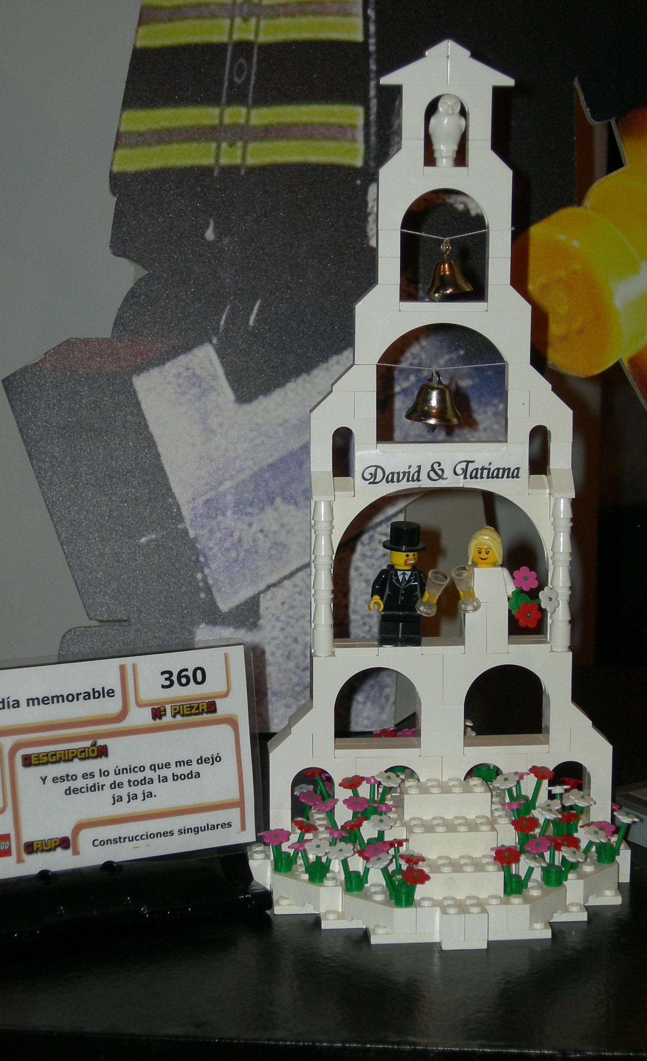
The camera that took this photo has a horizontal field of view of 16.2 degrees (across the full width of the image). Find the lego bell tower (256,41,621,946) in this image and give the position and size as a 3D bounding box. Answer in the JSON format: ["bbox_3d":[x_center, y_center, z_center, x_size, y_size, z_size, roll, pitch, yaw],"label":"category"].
[{"bbox_3d":[0.043,-0.020,0.830,0.144,0.310,0.144,-1,11,-4],"label":"lego bell tower"}]

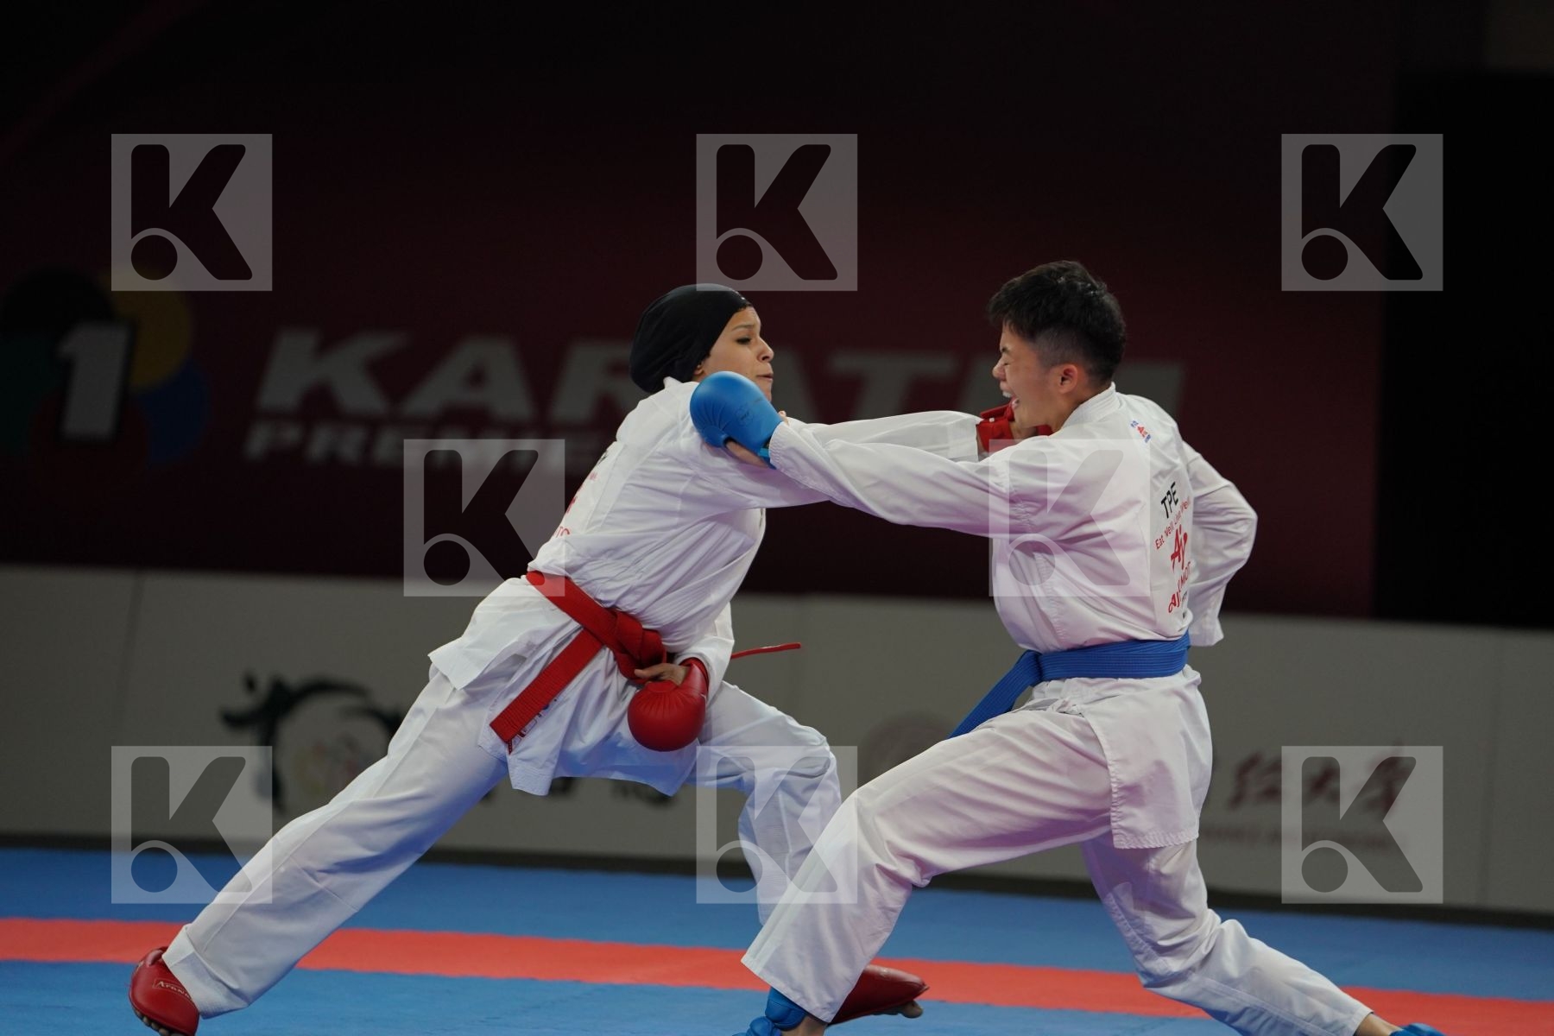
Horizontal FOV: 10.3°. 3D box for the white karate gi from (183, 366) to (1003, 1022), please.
[{"bbox_3d":[-0.334,0.276,13.362,1.264,0.993,0.660,2,1,-12],"label":"white karate gi"}]

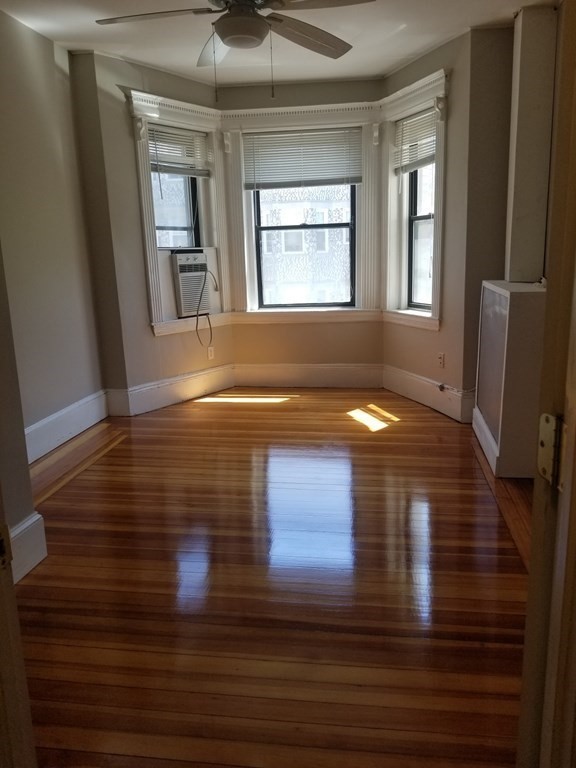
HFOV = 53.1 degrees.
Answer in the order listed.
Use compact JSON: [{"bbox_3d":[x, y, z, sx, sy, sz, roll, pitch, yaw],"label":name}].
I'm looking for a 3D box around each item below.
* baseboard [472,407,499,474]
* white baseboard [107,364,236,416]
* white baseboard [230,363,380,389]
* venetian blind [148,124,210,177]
[{"bbox_3d":[1.275,0.356,3.718,0.030,0.134,0.940,1,13,10],"label":"baseboard"},{"bbox_3d":[-0.997,0.037,5.209,0.150,0.228,1.318,8,16,38],"label":"white baseboard"},{"bbox_3d":[0.192,-0.079,5.548,1.454,0.232,0.035,1,13,10],"label":"white baseboard"},{"bbox_3d":[-0.940,-1.996,4.942,0.045,0.390,0.723,8,16,38],"label":"venetian blind"}]

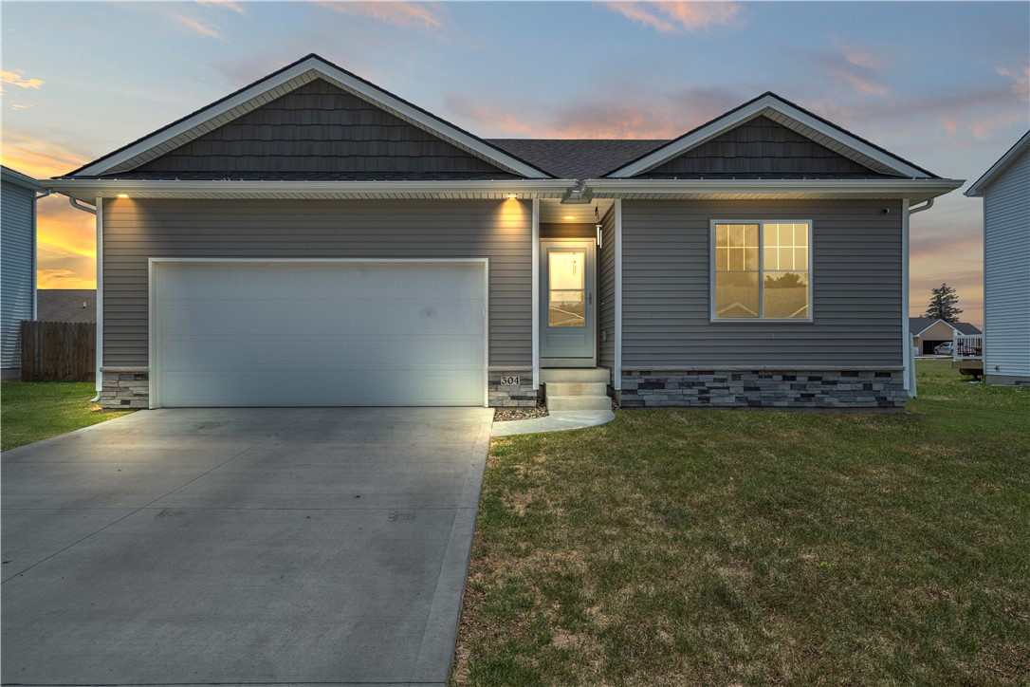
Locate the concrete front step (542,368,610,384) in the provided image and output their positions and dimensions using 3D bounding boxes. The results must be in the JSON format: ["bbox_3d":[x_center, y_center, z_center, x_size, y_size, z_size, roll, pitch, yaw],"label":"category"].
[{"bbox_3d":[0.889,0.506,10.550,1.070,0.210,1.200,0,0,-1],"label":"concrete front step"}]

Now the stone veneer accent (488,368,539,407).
[{"bbox_3d":[-0.031,0.632,9.590,0.710,0.600,0.120,0,0,-1],"label":"stone veneer accent"}]

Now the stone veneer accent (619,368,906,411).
[{"bbox_3d":[3.624,0.641,9.660,4.200,0.610,0.120,0,0,-1],"label":"stone veneer accent"}]

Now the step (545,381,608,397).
[{"bbox_3d":[0.893,0.672,9.740,0.890,0.190,0.380,0,0,-1],"label":"step"}]

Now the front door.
[{"bbox_3d":[0.924,-0.696,11.410,0.960,2.180,0.100,0,0,-1],"label":"front door"}]

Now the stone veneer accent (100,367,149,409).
[{"bbox_3d":[-5.634,0.636,9.550,0.705,0.610,0.120,0,0,-1],"label":"stone veneer accent"}]

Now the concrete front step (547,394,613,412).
[{"bbox_3d":[0.906,0.850,9.380,0.890,0.185,0.360,0,0,-1],"label":"concrete front step"}]

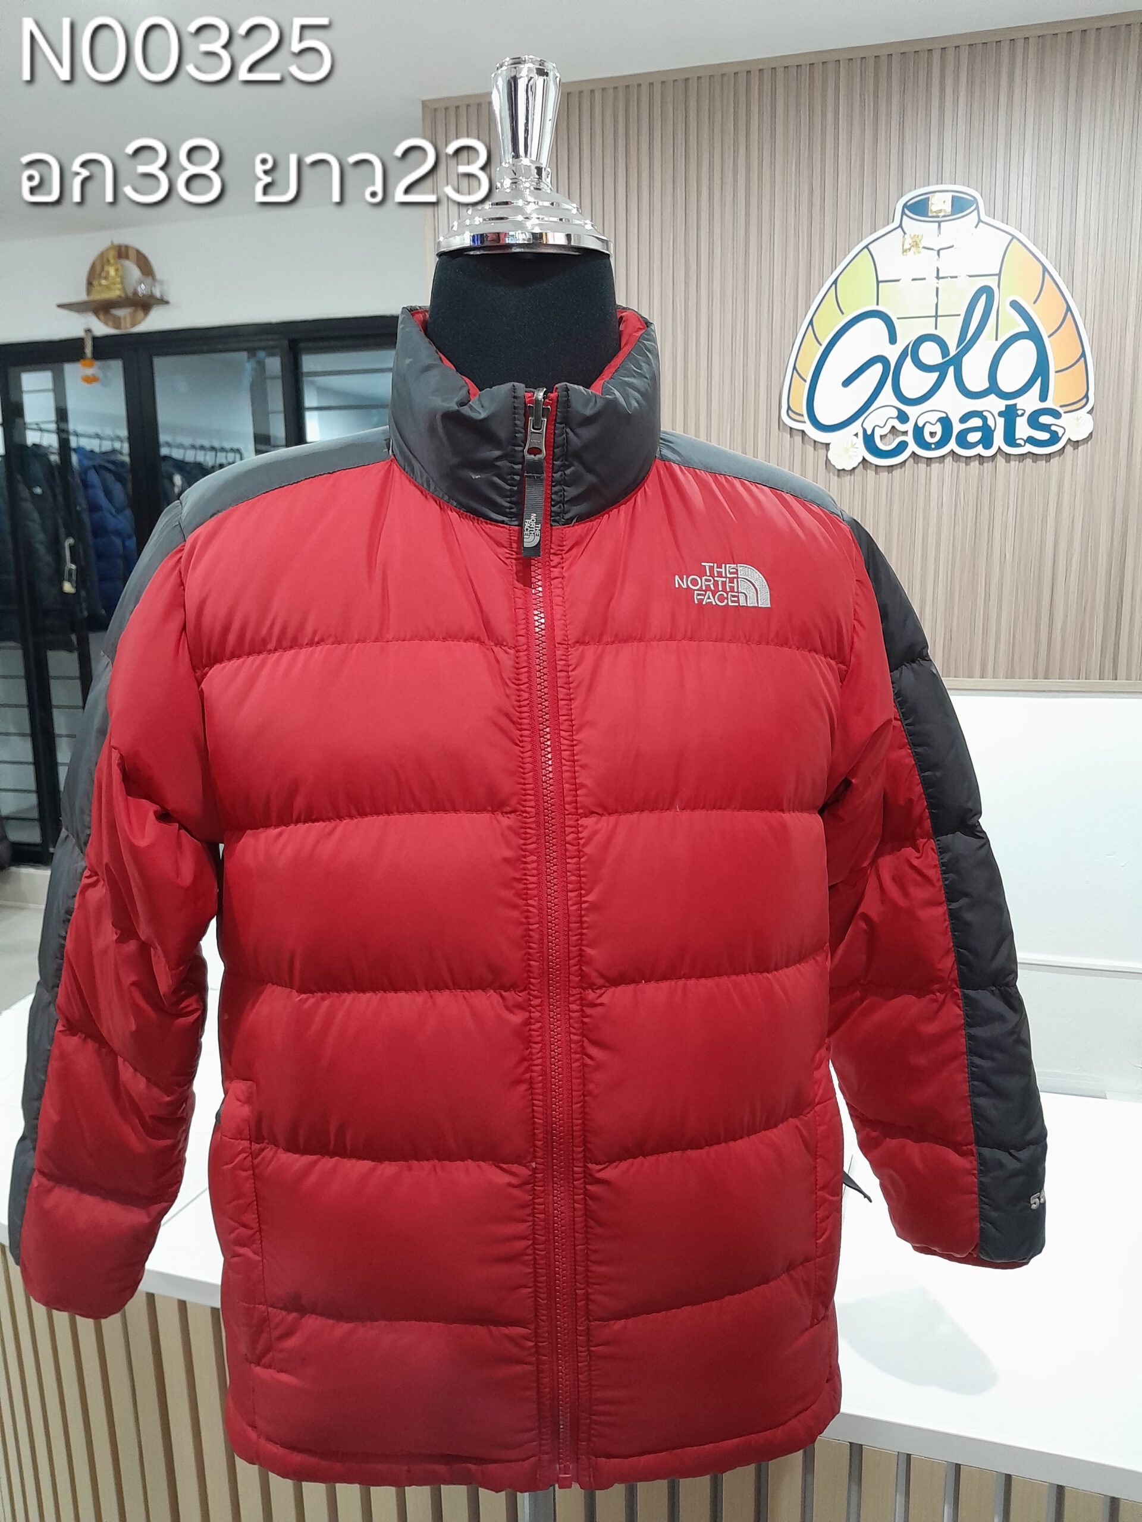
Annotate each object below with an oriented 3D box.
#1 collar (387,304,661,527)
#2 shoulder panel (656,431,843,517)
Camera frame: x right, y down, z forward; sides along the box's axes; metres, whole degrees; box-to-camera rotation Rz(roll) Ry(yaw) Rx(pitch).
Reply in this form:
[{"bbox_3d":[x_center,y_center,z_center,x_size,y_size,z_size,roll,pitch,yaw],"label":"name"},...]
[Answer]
[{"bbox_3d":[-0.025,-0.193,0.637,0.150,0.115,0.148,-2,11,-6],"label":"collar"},{"bbox_3d":[0.100,-0.163,0.645,0.106,0.050,0.075,-2,11,-6],"label":"shoulder panel"}]

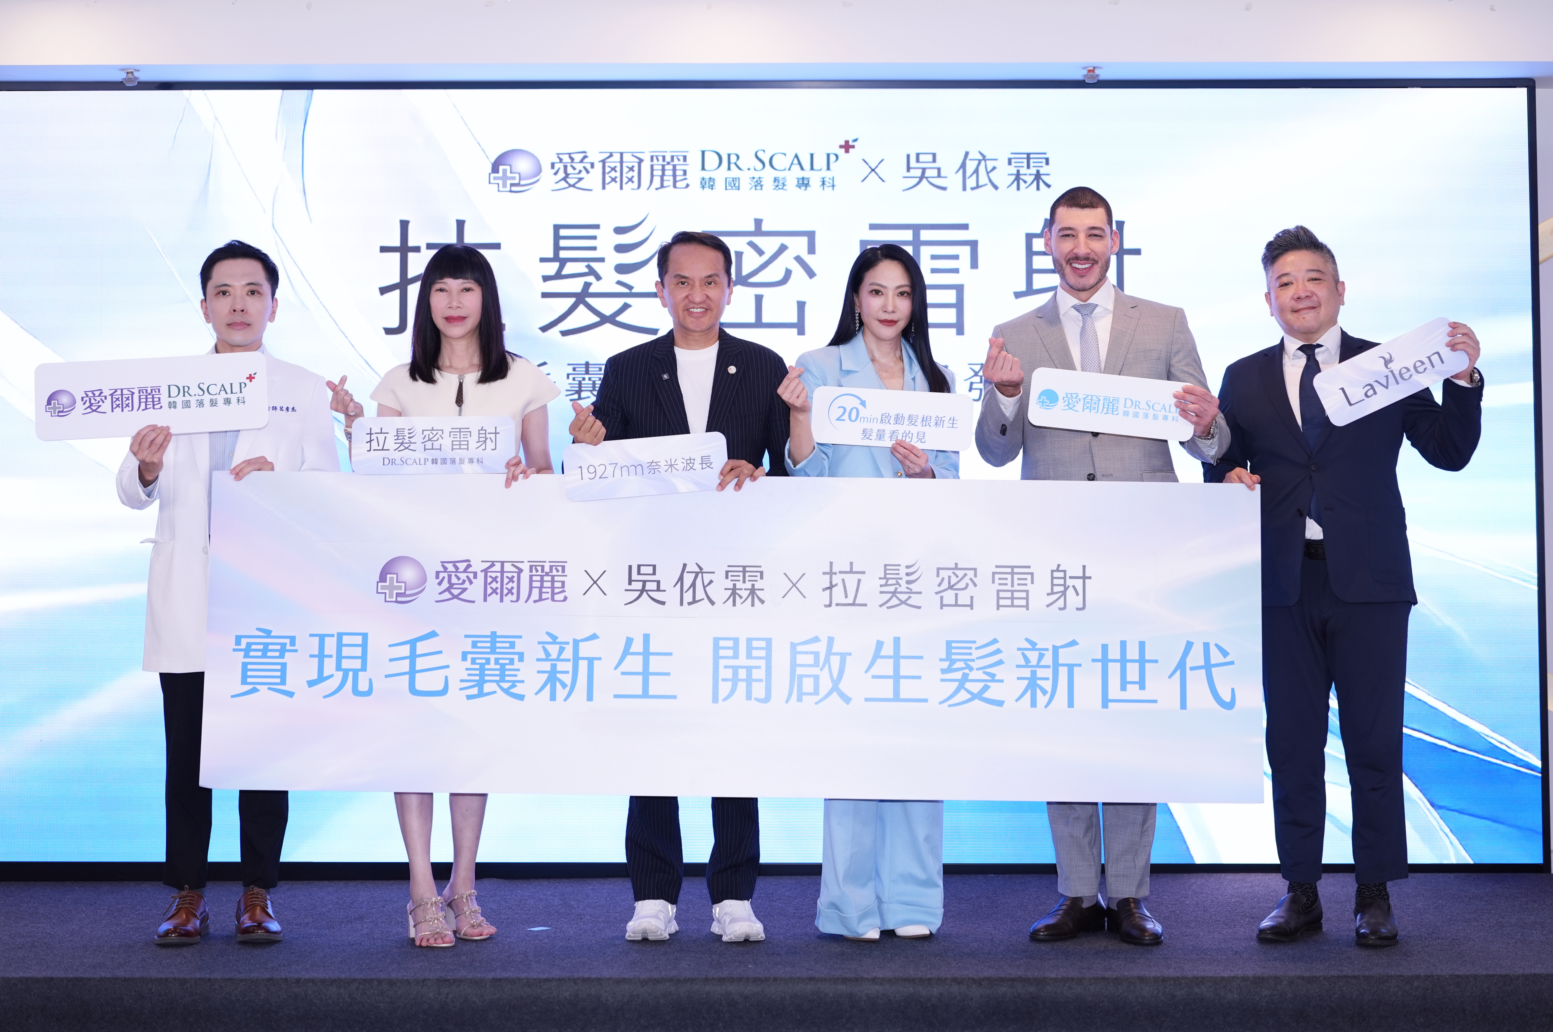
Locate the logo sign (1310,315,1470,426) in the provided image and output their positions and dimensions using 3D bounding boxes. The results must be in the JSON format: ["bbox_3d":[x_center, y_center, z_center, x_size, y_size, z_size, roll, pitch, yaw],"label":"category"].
[{"bbox_3d":[1.449,-0.339,6.620,0.372,0.138,0.012,-25,-4,14],"label":"logo sign"}]

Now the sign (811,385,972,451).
[{"bbox_3d":[0.277,-0.233,6.696,0.385,0.135,0.010,3,-8,2],"label":"sign"}]

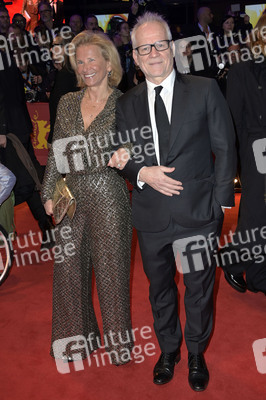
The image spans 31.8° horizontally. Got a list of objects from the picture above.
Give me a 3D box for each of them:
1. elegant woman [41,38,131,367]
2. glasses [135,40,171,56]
[{"bbox_3d":[-0.215,0.047,2.394,0.470,1.720,0.380,1,15,6],"label":"elegant woman"},{"bbox_3d":[0.087,-0.630,1.939,0.143,0.043,0.145,-11,16,8],"label":"glasses"}]

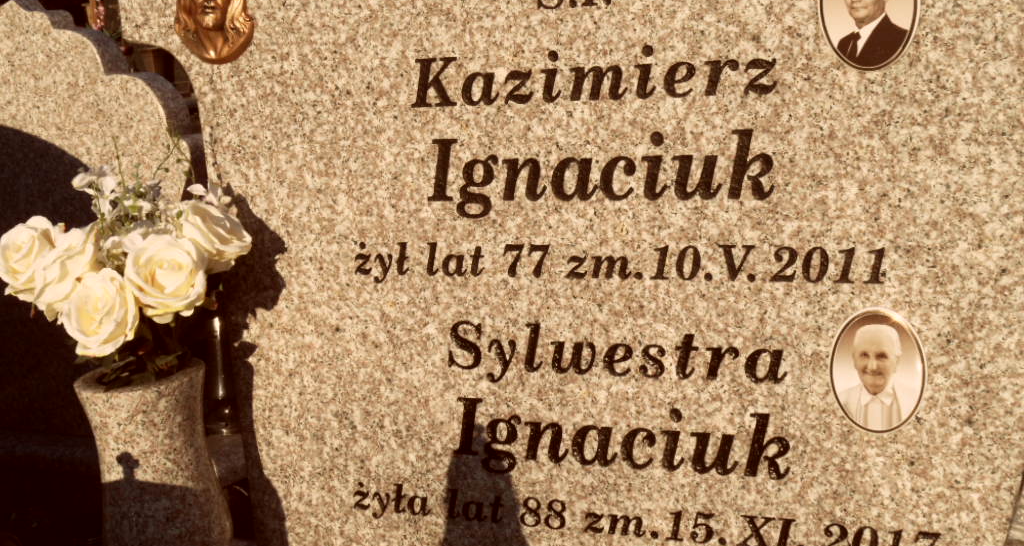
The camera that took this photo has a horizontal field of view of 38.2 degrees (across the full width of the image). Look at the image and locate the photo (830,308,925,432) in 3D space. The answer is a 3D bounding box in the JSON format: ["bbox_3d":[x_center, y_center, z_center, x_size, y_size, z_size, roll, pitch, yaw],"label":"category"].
[{"bbox_3d":[0.341,0.093,1.383,0.090,0.121,0.014,1,11,26],"label":"photo"}]

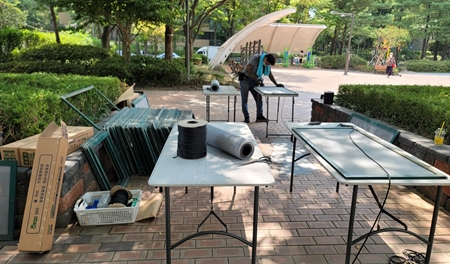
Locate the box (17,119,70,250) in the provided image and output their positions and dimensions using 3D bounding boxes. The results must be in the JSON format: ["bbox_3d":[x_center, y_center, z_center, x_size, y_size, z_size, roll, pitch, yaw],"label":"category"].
[{"bbox_3d":[-1.333,0.426,2.422,0.163,0.866,0.138,3,-12,0],"label":"box"}]

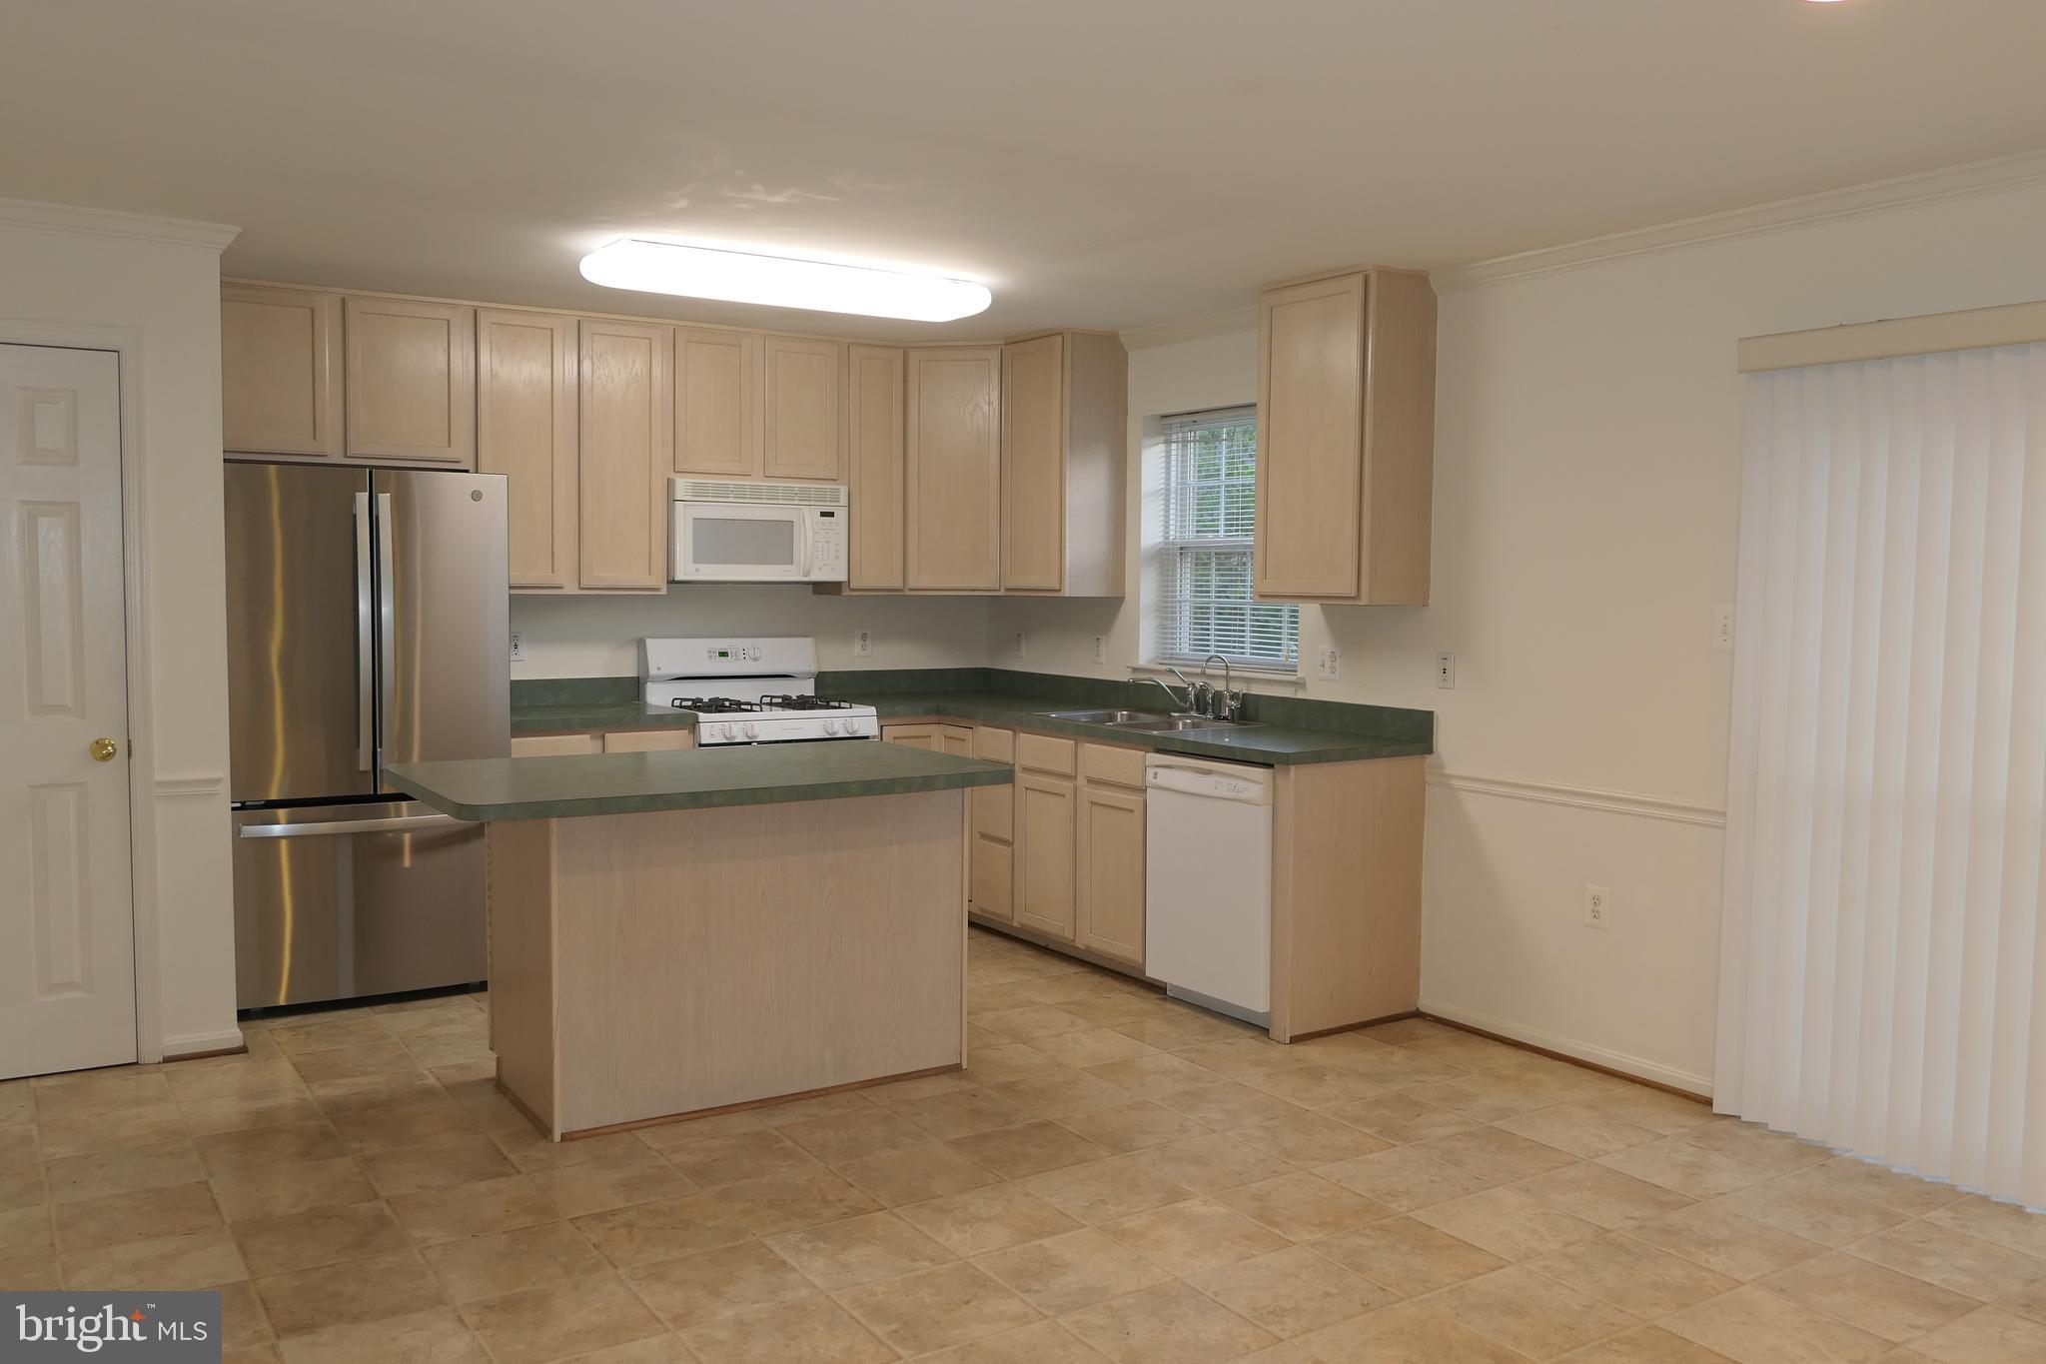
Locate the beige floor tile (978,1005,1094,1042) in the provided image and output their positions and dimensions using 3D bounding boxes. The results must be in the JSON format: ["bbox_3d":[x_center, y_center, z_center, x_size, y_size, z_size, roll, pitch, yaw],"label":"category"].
[{"bbox_3d":[0.040,1.104,5.130,0.305,0.010,0.305,-1,4,-33],"label":"beige floor tile"}]

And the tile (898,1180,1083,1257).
[{"bbox_3d":[-0.074,1.204,3.568,0.317,0.010,0.314,-2,4,-33],"label":"tile"}]

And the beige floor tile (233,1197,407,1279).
[{"bbox_3d":[-1.510,1.199,3.426,0.320,0.010,0.320,-2,4,-33],"label":"beige floor tile"}]

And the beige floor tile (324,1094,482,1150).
[{"bbox_3d":[-1.597,1.154,4.128,0.317,0.010,0.314,-2,4,-33],"label":"beige floor tile"}]

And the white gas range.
[{"bbox_3d":[-1.055,0.418,6.562,0.762,1.173,0.680,-1,4,-33],"label":"white gas range"}]

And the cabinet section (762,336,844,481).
[{"bbox_3d":[-0.988,-1.117,6.670,0.367,0.595,0.322,-2,4,-33],"label":"cabinet section"}]

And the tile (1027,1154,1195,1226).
[{"bbox_3d":[0.195,1.197,3.745,0.317,0.010,0.314,-2,4,-33],"label":"tile"}]

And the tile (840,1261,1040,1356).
[{"bbox_3d":[-0.172,1.240,3.170,0.310,0.012,0.310,-2,4,-34],"label":"tile"}]

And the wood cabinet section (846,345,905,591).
[{"bbox_3d":[-0.702,-0.903,6.872,0.292,1.042,0.322,-2,4,-33],"label":"wood cabinet section"}]

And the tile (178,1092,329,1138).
[{"bbox_3d":[-2.048,1.153,4.231,0.310,0.012,0.310,-2,4,-34],"label":"tile"}]

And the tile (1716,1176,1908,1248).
[{"bbox_3d":[1.828,1.226,3.689,0.310,0.012,0.310,-2,4,-34],"label":"tile"}]

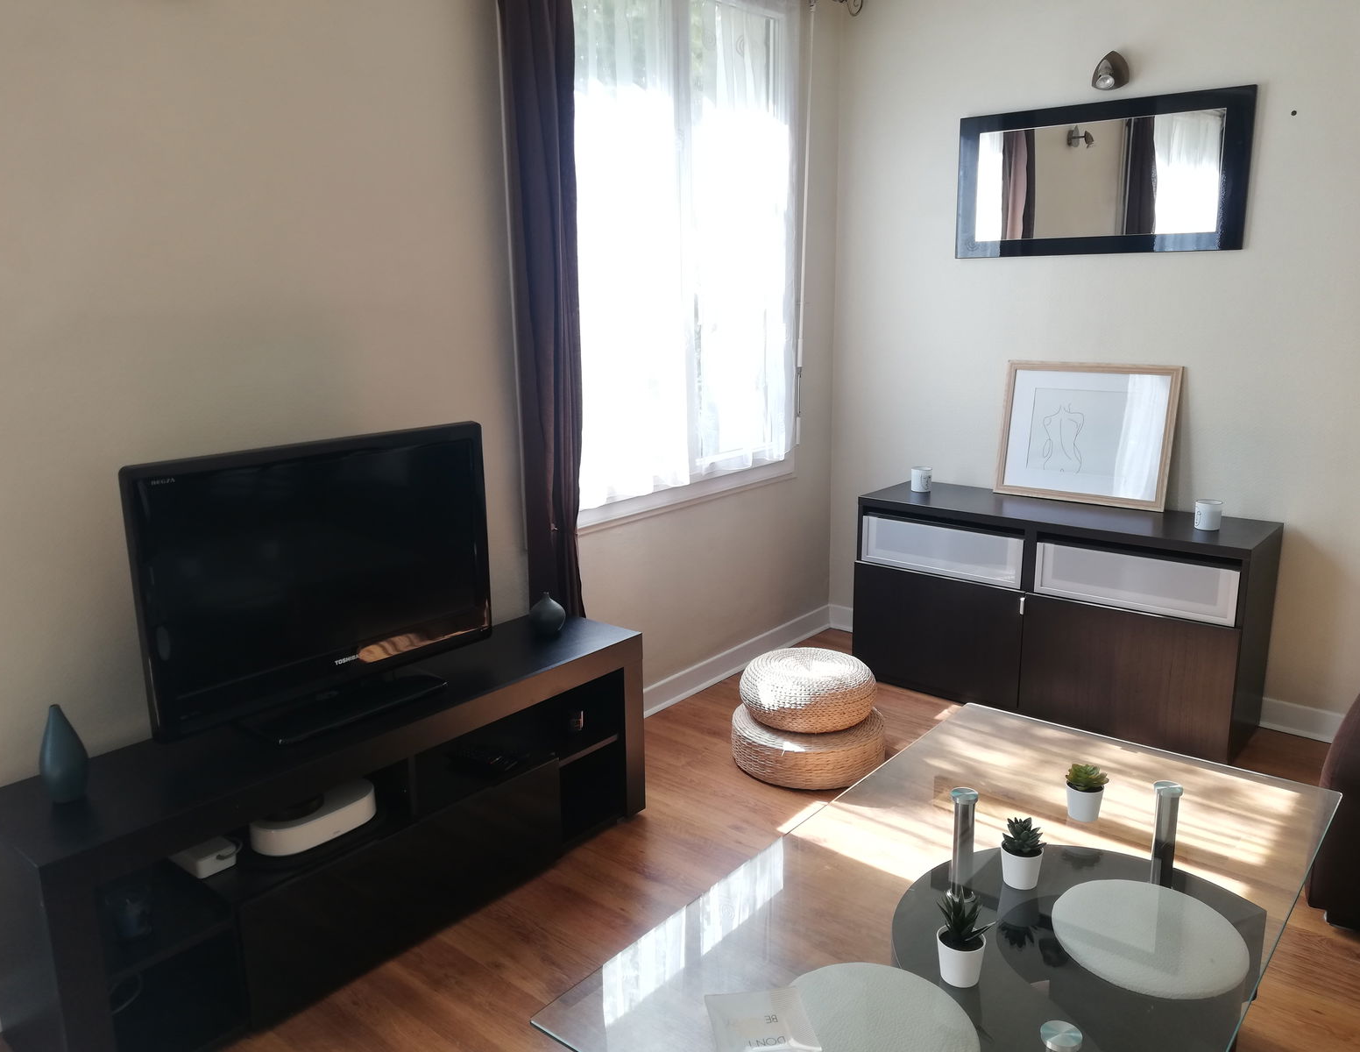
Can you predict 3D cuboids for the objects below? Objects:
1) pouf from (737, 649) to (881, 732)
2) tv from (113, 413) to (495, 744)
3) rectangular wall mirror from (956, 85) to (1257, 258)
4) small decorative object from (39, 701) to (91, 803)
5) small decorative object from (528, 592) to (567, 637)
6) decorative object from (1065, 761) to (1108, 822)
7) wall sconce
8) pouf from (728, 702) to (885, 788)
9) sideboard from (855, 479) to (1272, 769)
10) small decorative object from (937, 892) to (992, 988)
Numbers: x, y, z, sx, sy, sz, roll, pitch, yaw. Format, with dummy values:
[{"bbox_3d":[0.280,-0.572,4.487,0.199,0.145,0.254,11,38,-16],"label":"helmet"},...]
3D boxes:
[{"bbox_3d":[0.362,0.458,2.974,0.386,0.180,0.386,-1,13,0],"label":"pouf"},{"bbox_3d":[-0.728,0.098,2.215,0.200,0.564,0.800,11,17,40],"label":"tv"},{"bbox_3d":[1.272,-1.064,3.244,0.877,0.442,0.025,10,17,39],"label":"rectangular wall mirror"},{"bbox_3d":[-1.078,0.393,1.835,0.078,0.175,0.078,10,17,39],"label":"small decorative object"},{"bbox_3d":[-0.337,0.223,2.653,0.095,0.110,0.095,-1,13,0],"label":"small decorative object"},{"bbox_3d":[0.711,0.463,1.836,0.072,0.093,0.072,10,17,39],"label":"decorative object"},{"bbox_3d":[1.265,-1.345,3.110,0.110,0.115,0.130,10,17,39],"label":"wall sconce"},{"bbox_3d":[0.370,0.608,3.033,0.438,0.147,0.438,-1,13,0],"label":"pouf"},{"bbox_3d":[1.187,0.259,3.394,1.200,0.638,0.400,10,17,39],"label":"sideboard"},{"bbox_3d":[0.383,0.553,1.413,0.075,0.120,0.074,-1,13,0],"label":"small decorative object"}]

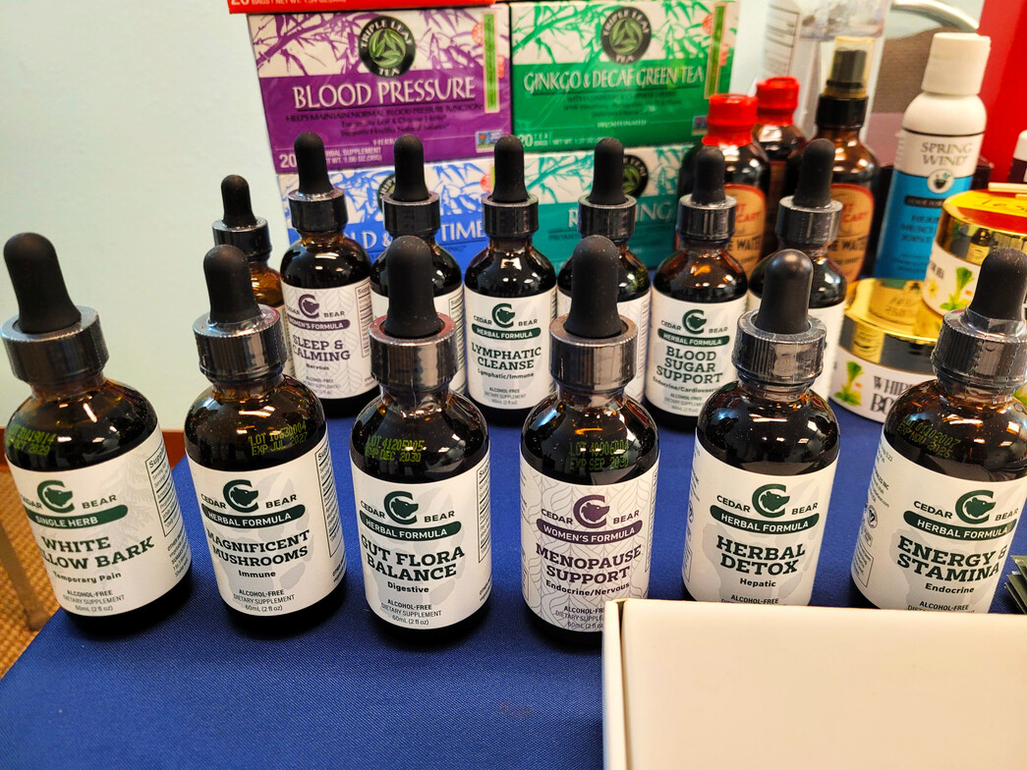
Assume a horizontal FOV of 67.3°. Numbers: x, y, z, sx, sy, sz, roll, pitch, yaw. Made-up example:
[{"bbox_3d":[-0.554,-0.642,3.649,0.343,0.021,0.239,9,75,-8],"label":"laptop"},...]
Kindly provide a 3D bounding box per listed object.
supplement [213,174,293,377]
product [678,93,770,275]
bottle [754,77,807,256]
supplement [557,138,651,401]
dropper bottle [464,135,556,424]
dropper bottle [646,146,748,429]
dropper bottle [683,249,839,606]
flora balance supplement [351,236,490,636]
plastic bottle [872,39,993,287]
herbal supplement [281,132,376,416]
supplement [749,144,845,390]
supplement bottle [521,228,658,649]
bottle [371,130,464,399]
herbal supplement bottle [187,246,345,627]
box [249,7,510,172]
[{"bbox_3d":[-0.119,-0.044,0.353,0.033,0.103,0.033,-3,28,-4],"label":"supplement"},{"bbox_3d":[0.117,-0.100,0.437,0.048,0.118,0.048,1,27,3],"label":"product"},{"bbox_3d":[0.160,-0.129,0.491,0.048,0.119,0.048,8,29,16],"label":"bottle"},{"bbox_3d":[0.039,-0.044,0.329,0.039,0.119,0.039,9,29,19],"label":"supplement"},{"bbox_3d":[-0.001,-0.044,0.331,0.039,0.120,0.039,3,28,8],"label":"dropper bottle"},{"bbox_3d":[0.078,-0.040,0.325,0.039,0.118,0.039,8,29,16],"label":"dropper bottle"},{"bbox_3d":[0.071,0.017,0.218,0.039,0.116,0.039,5,28,11],"label":"dropper bottle"},{"bbox_3d":[-0.026,0.017,0.217,0.039,0.119,0.039,3,28,8],"label":"flora balance supplement"},{"bbox_3d":[0.242,-0.122,0.446,0.041,0.146,0.041,6,28,14],"label":"plastic bottle"},{"bbox_3d":[-0.083,-0.049,0.344,0.039,0.120,0.039,1,28,4],"label":"herbal supplement"},{"bbox_3d":[0.117,-0.040,0.319,0.039,0.119,0.039,14,31,27],"label":"supplement"},{"bbox_3d":[0.021,0.016,0.214,0.039,0.118,0.039,0,27,2],"label":"supplement bottle"},{"bbox_3d":[-0.042,-0.046,0.337,0.039,0.120,0.039,5,28,11],"label":"bottle"},{"bbox_3d":[-0.073,0.016,0.222,0.039,0.115,0.039,1,27,4],"label":"herbal supplement bottle"},{"bbox_3d":[-0.077,-0.178,0.455,0.137,0.082,0.067,-8,28,-14],"label":"box"}]

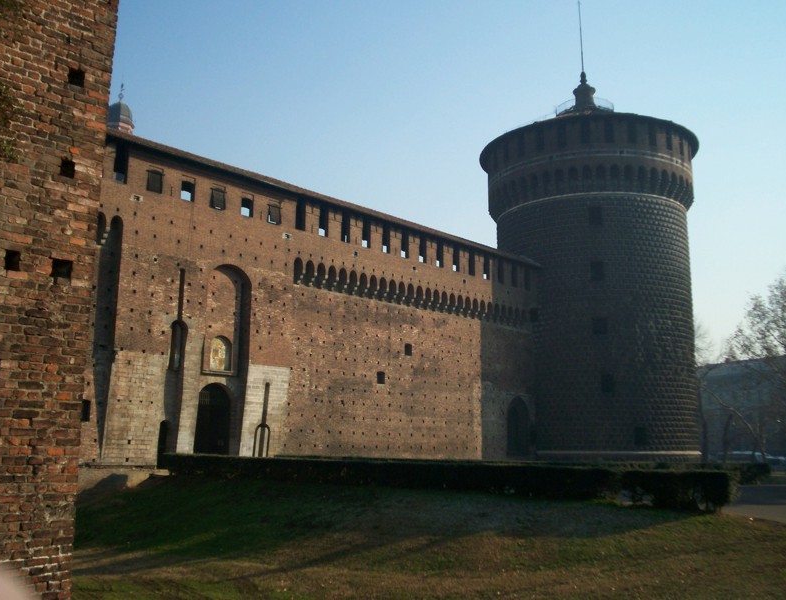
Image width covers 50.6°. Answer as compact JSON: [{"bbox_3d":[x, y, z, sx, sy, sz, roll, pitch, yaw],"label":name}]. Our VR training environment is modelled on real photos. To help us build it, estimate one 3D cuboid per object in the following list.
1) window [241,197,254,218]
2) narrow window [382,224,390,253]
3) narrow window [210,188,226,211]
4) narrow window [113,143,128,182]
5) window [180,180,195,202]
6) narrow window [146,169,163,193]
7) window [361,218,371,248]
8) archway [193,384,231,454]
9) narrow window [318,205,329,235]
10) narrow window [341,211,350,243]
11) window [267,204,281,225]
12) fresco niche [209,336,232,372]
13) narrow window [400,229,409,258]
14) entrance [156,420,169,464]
[{"bbox_3d":[-9.815,-6.140,55.507,0.400,1.277,0.959,-8,-13,42],"label":"window"},{"bbox_3d":[-0.654,-4.728,65.517,0.400,2.186,0.852,-8,-13,42],"label":"narrow window"},{"bbox_3d":[-11.393,-6.531,53.807,0.400,1.330,1.030,-8,-13,42],"label":"narrow window"},{"bbox_3d":[-14.850,-7.361,45.152,0.400,2.100,0.800,-10,-15,43],"label":"narrow window"},{"bbox_3d":[-12.949,-6.778,52.109,0.400,1.254,0.932,-8,-13,42],"label":"window"},{"bbox_3d":[-13.388,-6.588,46.485,0.300,1.250,1.020,-10,-15,43],"label":"narrow window"},{"bbox_3d":[-2.150,-5.055,63.897,0.400,2.227,0.852,-8,-13,42],"label":"window"},{"bbox_3d":[-11.570,7.771,52.879,0.800,4.757,2.629,-8,-13,42],"label":"archway"},{"bbox_3d":[-4.745,-5.228,55.453,0.400,2.100,0.820,-10,-15,43],"label":"narrow window"},{"bbox_3d":[-3.646,-5.395,62.281,0.400,2.294,0.852,-8,-13,42],"label":"narrow window"},{"bbox_3d":[-7.561,-5.371,52.427,0.300,1.220,1.000,-10,-15,43],"label":"window"},{"bbox_3d":[-10.353,3.259,49.478,0.450,2.150,1.500,-10,-15,43],"label":"fresco niche"},{"bbox_3d":[0.843,-4.403,67.136,0.400,2.147,0.852,-8,-13,42],"label":"narrow window"},{"bbox_3d":[-12.529,7.699,44.938,0.500,2.400,0.900,-10,-15,43],"label":"entrance"}]

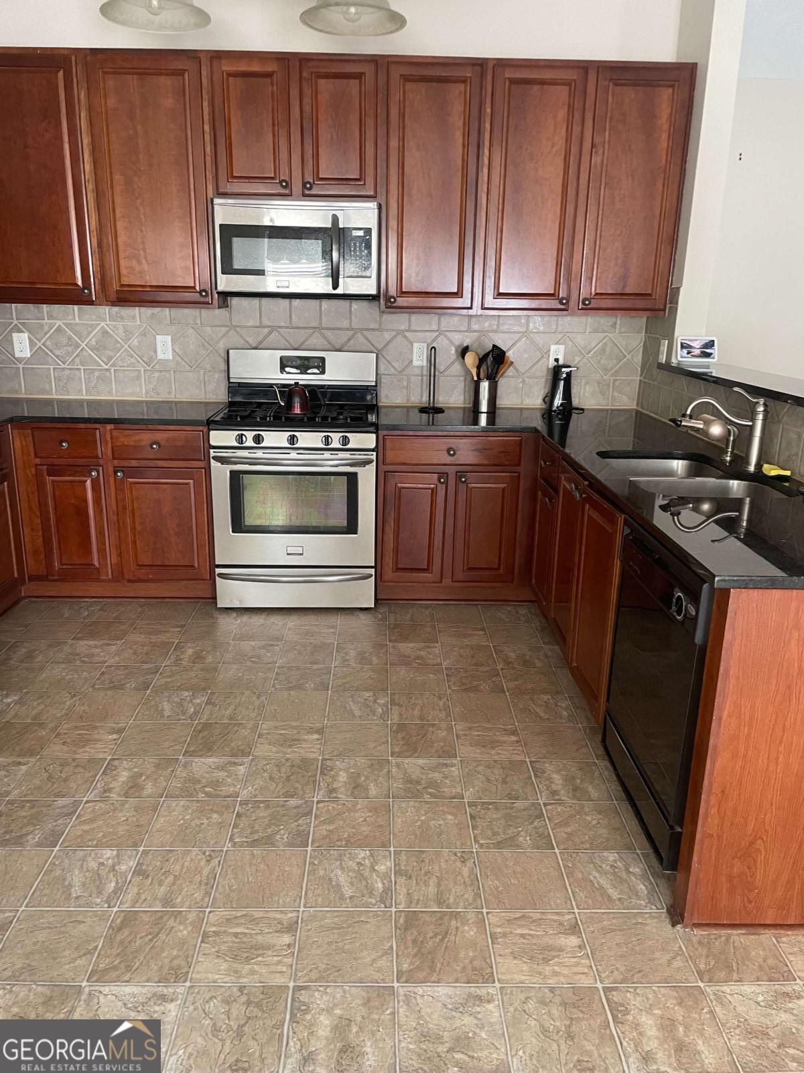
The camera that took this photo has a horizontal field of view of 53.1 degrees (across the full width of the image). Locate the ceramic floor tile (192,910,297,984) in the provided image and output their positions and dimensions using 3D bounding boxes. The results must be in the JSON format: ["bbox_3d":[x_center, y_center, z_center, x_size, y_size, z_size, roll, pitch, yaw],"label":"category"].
[{"bbox_3d":[-0.365,0.974,1.910,0.222,0.010,0.222,1,17,-2],"label":"ceramic floor tile"}]

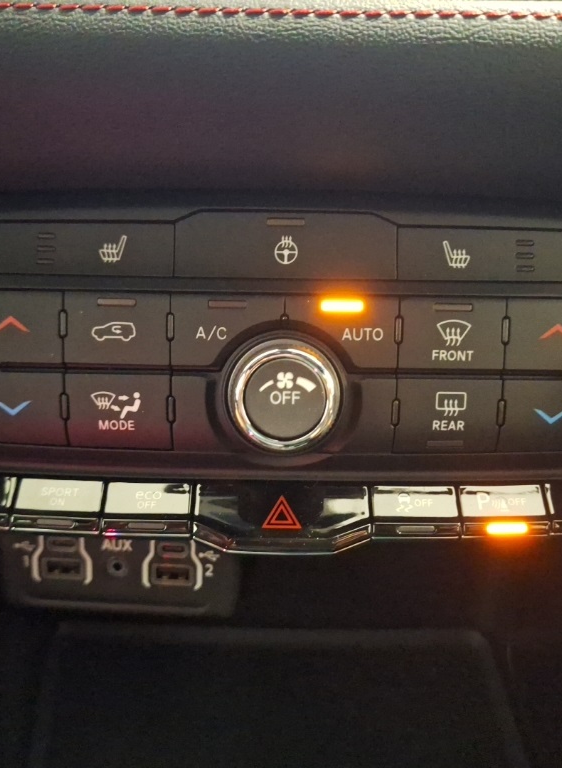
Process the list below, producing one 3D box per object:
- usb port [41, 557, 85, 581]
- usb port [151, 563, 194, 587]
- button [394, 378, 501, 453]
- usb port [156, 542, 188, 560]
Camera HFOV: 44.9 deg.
[{"bbox_3d":[-0.082,0.070,0.262,0.016,0.009,0.008,1,2,3],"label":"usb port"},{"bbox_3d":[-0.041,0.071,0.265,0.016,0.010,0.010,1,15,0],"label":"usb port"},{"bbox_3d":[0.052,0.009,0.216,0.033,0.023,0.010,1,9,0],"label":"button"},{"bbox_3d":[-0.041,0.063,0.262,0.013,0.007,0.007,1,2,3],"label":"usb port"}]

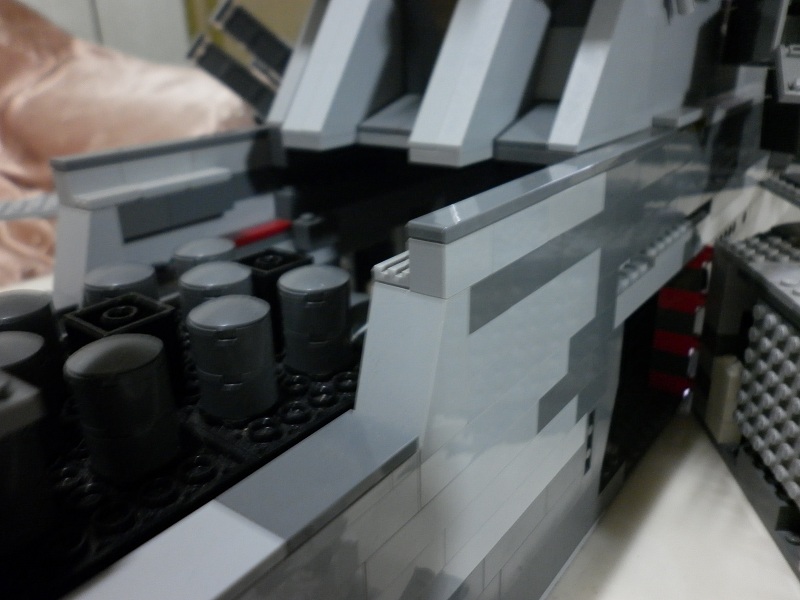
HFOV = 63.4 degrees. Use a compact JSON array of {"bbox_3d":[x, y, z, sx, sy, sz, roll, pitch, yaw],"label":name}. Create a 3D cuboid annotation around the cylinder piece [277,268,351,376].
[{"bbox_3d":[-0.019,0.003,0.147,0.016,0.022,0.016,14,26,35],"label":"cylinder piece"}]

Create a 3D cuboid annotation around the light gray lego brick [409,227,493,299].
[{"bbox_3d":[0.009,-0.008,0.116,0.008,0.010,0.016,14,26,34],"label":"light gray lego brick"}]

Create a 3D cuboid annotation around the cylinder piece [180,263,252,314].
[{"bbox_3d":[-0.042,0.003,0.151,0.016,0.022,0.016,14,26,35],"label":"cylinder piece"}]

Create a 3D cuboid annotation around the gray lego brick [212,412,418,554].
[{"bbox_3d":[-0.012,0.028,0.105,0.016,0.003,0.032,14,26,35],"label":"gray lego brick"}]

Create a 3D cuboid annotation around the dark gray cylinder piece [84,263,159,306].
[{"bbox_3d":[-0.064,0.002,0.153,0.016,0.022,0.016,14,26,35],"label":"dark gray cylinder piece"}]

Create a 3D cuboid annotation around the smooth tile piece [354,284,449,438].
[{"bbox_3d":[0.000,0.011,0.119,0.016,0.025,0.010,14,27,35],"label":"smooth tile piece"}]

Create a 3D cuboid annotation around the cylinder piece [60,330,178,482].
[{"bbox_3d":[-0.048,0.018,0.112,0.016,0.022,0.016,14,26,35],"label":"cylinder piece"}]

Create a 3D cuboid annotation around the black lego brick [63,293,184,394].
[{"bbox_3d":[-0.058,0.011,0.138,0.016,0.020,0.016,14,27,35],"label":"black lego brick"}]

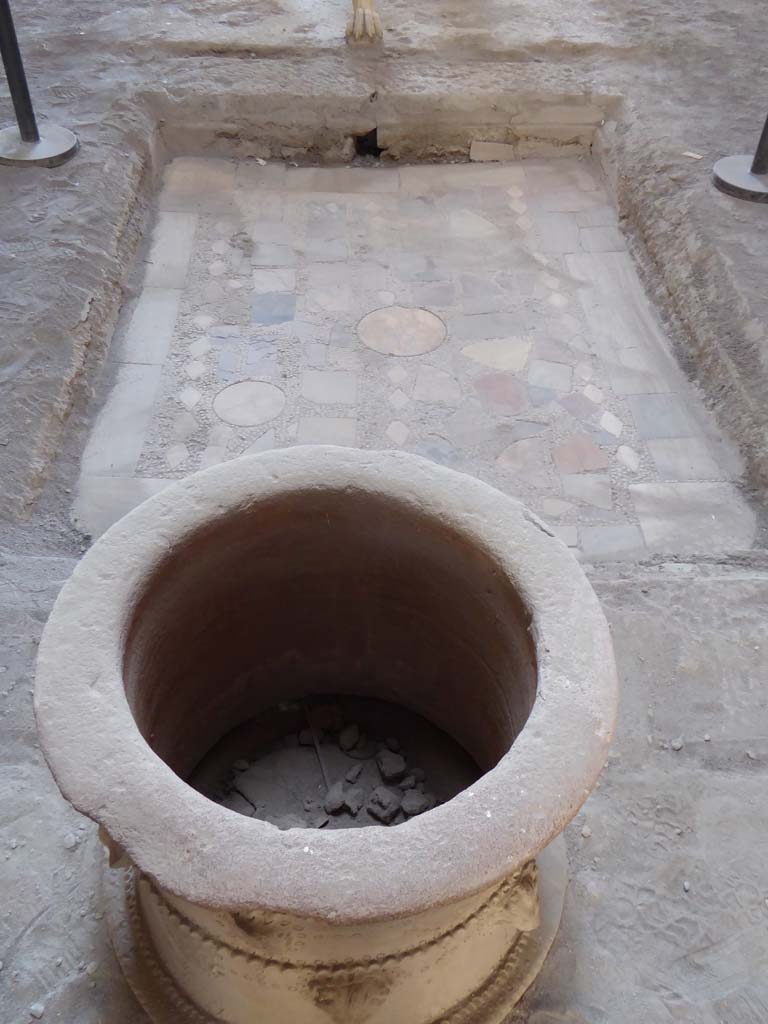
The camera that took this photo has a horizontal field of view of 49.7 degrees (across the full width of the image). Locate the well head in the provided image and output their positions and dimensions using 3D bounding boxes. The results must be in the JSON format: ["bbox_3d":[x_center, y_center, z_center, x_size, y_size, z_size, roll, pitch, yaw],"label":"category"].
[{"bbox_3d":[-0.068,0.331,1.178,0.720,0.540,0.720,3,46,0],"label":"well head"}]

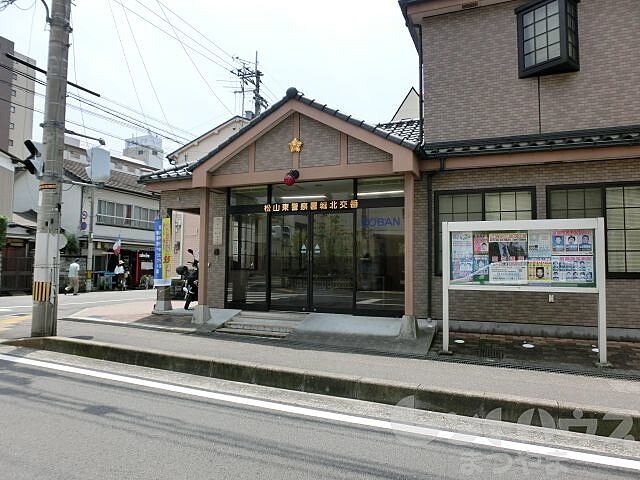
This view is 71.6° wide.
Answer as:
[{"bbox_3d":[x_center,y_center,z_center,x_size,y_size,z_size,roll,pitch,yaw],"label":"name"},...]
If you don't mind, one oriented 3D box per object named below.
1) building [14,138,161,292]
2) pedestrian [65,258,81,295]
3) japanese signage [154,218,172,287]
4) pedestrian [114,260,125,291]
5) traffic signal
[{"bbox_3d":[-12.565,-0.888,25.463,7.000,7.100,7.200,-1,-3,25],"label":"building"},{"bbox_3d":[-10.911,1.630,19.600,0.480,1.620,0.500,-1,-3,26],"label":"pedestrian"},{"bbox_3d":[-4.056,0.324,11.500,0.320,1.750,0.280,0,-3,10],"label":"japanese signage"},{"bbox_3d":[-10.062,1.789,22.300,0.450,1.530,0.450,-1,-3,26],"label":"pedestrian"},{"bbox_3d":[-5.244,-1.497,8.150,0.360,0.680,0.300,-1,-3,24],"label":"traffic signal"}]

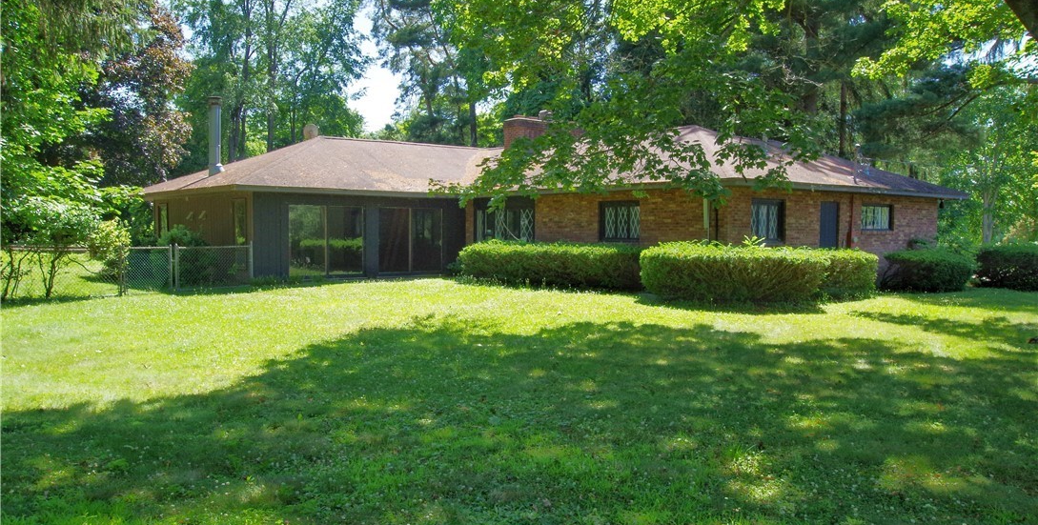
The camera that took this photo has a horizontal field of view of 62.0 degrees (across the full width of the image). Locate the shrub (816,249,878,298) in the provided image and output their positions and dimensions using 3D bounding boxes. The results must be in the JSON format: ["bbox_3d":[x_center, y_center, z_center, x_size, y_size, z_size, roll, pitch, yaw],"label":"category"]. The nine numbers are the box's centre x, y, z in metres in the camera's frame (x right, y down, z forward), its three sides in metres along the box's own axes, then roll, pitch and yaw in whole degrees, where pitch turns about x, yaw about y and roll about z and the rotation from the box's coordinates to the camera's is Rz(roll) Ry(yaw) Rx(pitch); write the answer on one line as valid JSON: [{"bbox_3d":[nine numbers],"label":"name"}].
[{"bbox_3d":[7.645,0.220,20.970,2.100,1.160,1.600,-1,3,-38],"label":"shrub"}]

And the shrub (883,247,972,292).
[{"bbox_3d":[11.192,0.202,23.741,2.200,1.120,2.000,-1,3,-38],"label":"shrub"}]

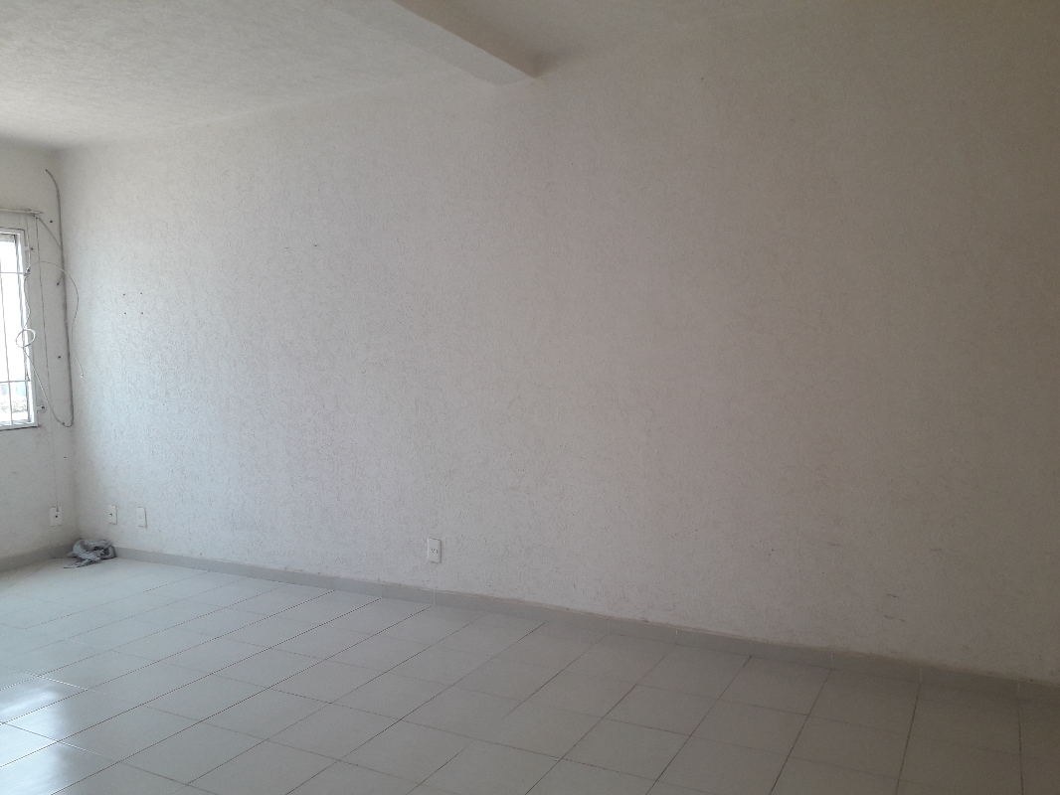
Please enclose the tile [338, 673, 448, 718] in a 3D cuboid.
[{"bbox_3d":[-0.513,1.118,3.096,0.314,0.010,0.314,1,4,28],"label":"tile"}]

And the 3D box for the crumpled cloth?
[{"bbox_3d":[-2.848,0.981,5.246,0.310,0.115,0.280,1,4,28],"label":"crumpled cloth"}]

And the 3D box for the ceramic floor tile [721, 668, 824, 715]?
[{"bbox_3d":[0.894,1.089,3.057,0.313,0.010,0.313,1,4,28],"label":"ceramic floor tile"}]

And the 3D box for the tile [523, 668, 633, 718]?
[{"bbox_3d":[0.182,1.065,2.973,0.302,0.009,0.302,1,4,28],"label":"tile"}]

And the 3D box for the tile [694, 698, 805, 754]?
[{"bbox_3d":[0.744,1.109,2.779,0.314,0.010,0.314,1,4,28],"label":"tile"}]

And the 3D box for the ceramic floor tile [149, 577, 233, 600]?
[{"bbox_3d":[-1.883,1.063,4.564,0.313,0.010,0.313,1,4,28],"label":"ceramic floor tile"}]

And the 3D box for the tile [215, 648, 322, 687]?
[{"bbox_3d":[-1.036,1.075,3.286,0.302,0.009,0.302,1,4,28],"label":"tile"}]

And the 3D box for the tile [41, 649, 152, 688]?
[{"bbox_3d":[-1.706,1.085,3.290,0.300,0.010,0.300,1,4,28],"label":"tile"}]

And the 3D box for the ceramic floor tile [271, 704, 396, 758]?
[{"bbox_3d":[-0.644,1.100,2.728,0.302,0.009,0.302,1,4,28],"label":"ceramic floor tile"}]

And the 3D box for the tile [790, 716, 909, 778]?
[{"bbox_3d":[1.022,1.113,2.629,0.313,0.010,0.313,1,4,28],"label":"tile"}]

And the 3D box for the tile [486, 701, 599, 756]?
[{"bbox_3d":[0.040,1.123,2.798,0.314,0.010,0.314,1,4,28],"label":"tile"}]

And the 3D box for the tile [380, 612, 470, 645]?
[{"bbox_3d":[-0.469,1.031,3.665,0.300,0.010,0.300,1,4,28],"label":"tile"}]

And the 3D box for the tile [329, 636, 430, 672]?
[{"bbox_3d":[-0.645,1.097,3.533,0.313,0.010,0.313,1,4,28],"label":"tile"}]

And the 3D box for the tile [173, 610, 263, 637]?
[{"bbox_3d":[-1.415,1.044,3.825,0.300,0.010,0.300,1,4,28],"label":"tile"}]

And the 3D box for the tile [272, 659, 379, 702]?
[{"bbox_3d":[-0.767,1.078,3.141,0.302,0.009,0.302,1,4,28],"label":"tile"}]

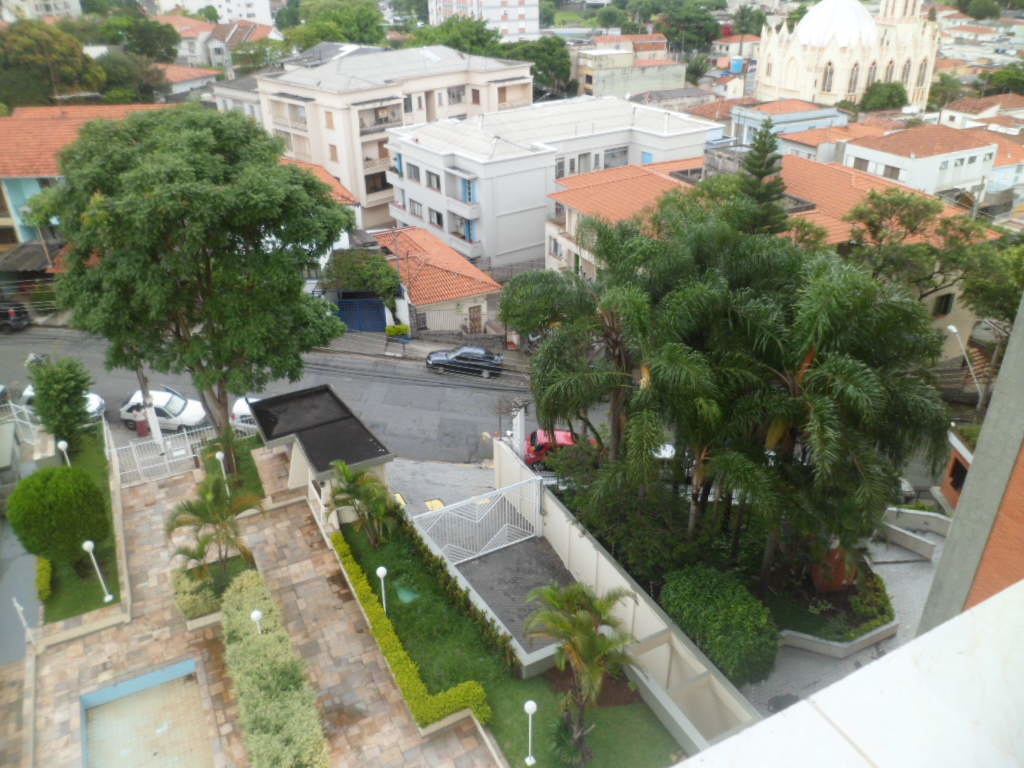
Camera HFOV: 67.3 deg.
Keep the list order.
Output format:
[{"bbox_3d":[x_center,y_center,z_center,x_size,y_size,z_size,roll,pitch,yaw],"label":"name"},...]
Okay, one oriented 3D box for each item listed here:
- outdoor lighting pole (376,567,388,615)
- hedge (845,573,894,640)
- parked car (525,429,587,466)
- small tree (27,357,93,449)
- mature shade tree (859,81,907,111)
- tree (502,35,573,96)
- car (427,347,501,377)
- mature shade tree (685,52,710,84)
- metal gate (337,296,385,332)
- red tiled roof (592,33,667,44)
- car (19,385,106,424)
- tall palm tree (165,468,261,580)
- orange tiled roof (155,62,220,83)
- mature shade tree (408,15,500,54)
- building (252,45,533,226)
[{"bbox_3d":[-3.990,6.487,23.798,0.330,2.220,0.330,-15,32,-24],"label":"outdoor lighting pole"},{"bbox_3d":[11.726,7.428,25.747,2.500,0.800,1.750,-15,31,-23],"label":"hedge"},{"bbox_3d":[2.558,3.316,38.144,3.750,1.420,1.620,3,28,-6],"label":"parked car"},{"bbox_3d":[-19.315,0.941,32.668,2.500,4.000,2.400,-1,29,0],"label":"small tree"},{"bbox_3d":[68.861,-52.624,142.956,8.600,6.800,8.000,-1,29,0],"label":"mature shade tree"},{"bbox_3d":[4.416,-49.379,122.323,11.500,10.700,10.500,-1,29,0],"label":"tree"},{"bbox_3d":[-2.472,-1.433,42.542,4.120,1.420,1.660,5,29,-1],"label":"car"},{"bbox_3d":[35.571,-60.888,149.449,5.300,6.400,5.000,-1,29,0],"label":"mature shade tree"},{"bbox_3d":[-9.496,-4.282,48.554,3.100,2.300,0.120,-1,29,1],"label":"metal gate"},{"bbox_3d":[22.529,-67.220,149.266,15.000,2.000,6.500,-9,29,-13],"label":"red tiled roof"},{"bbox_3d":[-21.599,0.995,37.334,3.950,1.420,1.650,6,28,-1],"label":"car"},{"bbox_3d":[-9.753,5.108,25.272,2.900,3.400,2.800,-1,29,0],"label":"tall palm tree"},{"bbox_3d":[-41.348,-39.692,98.000,8.500,1.800,8.500,-16,31,-23],"label":"orange tiled roof"},{"bbox_3d":[-9.751,-57.751,135.126,15.000,12.945,13.000,-3,29,-3],"label":"mature shade tree"},{"bbox_3d":[-10.696,-27.750,82.380,27.000,13.600,15.000,-26,37,-37],"label":"building"}]

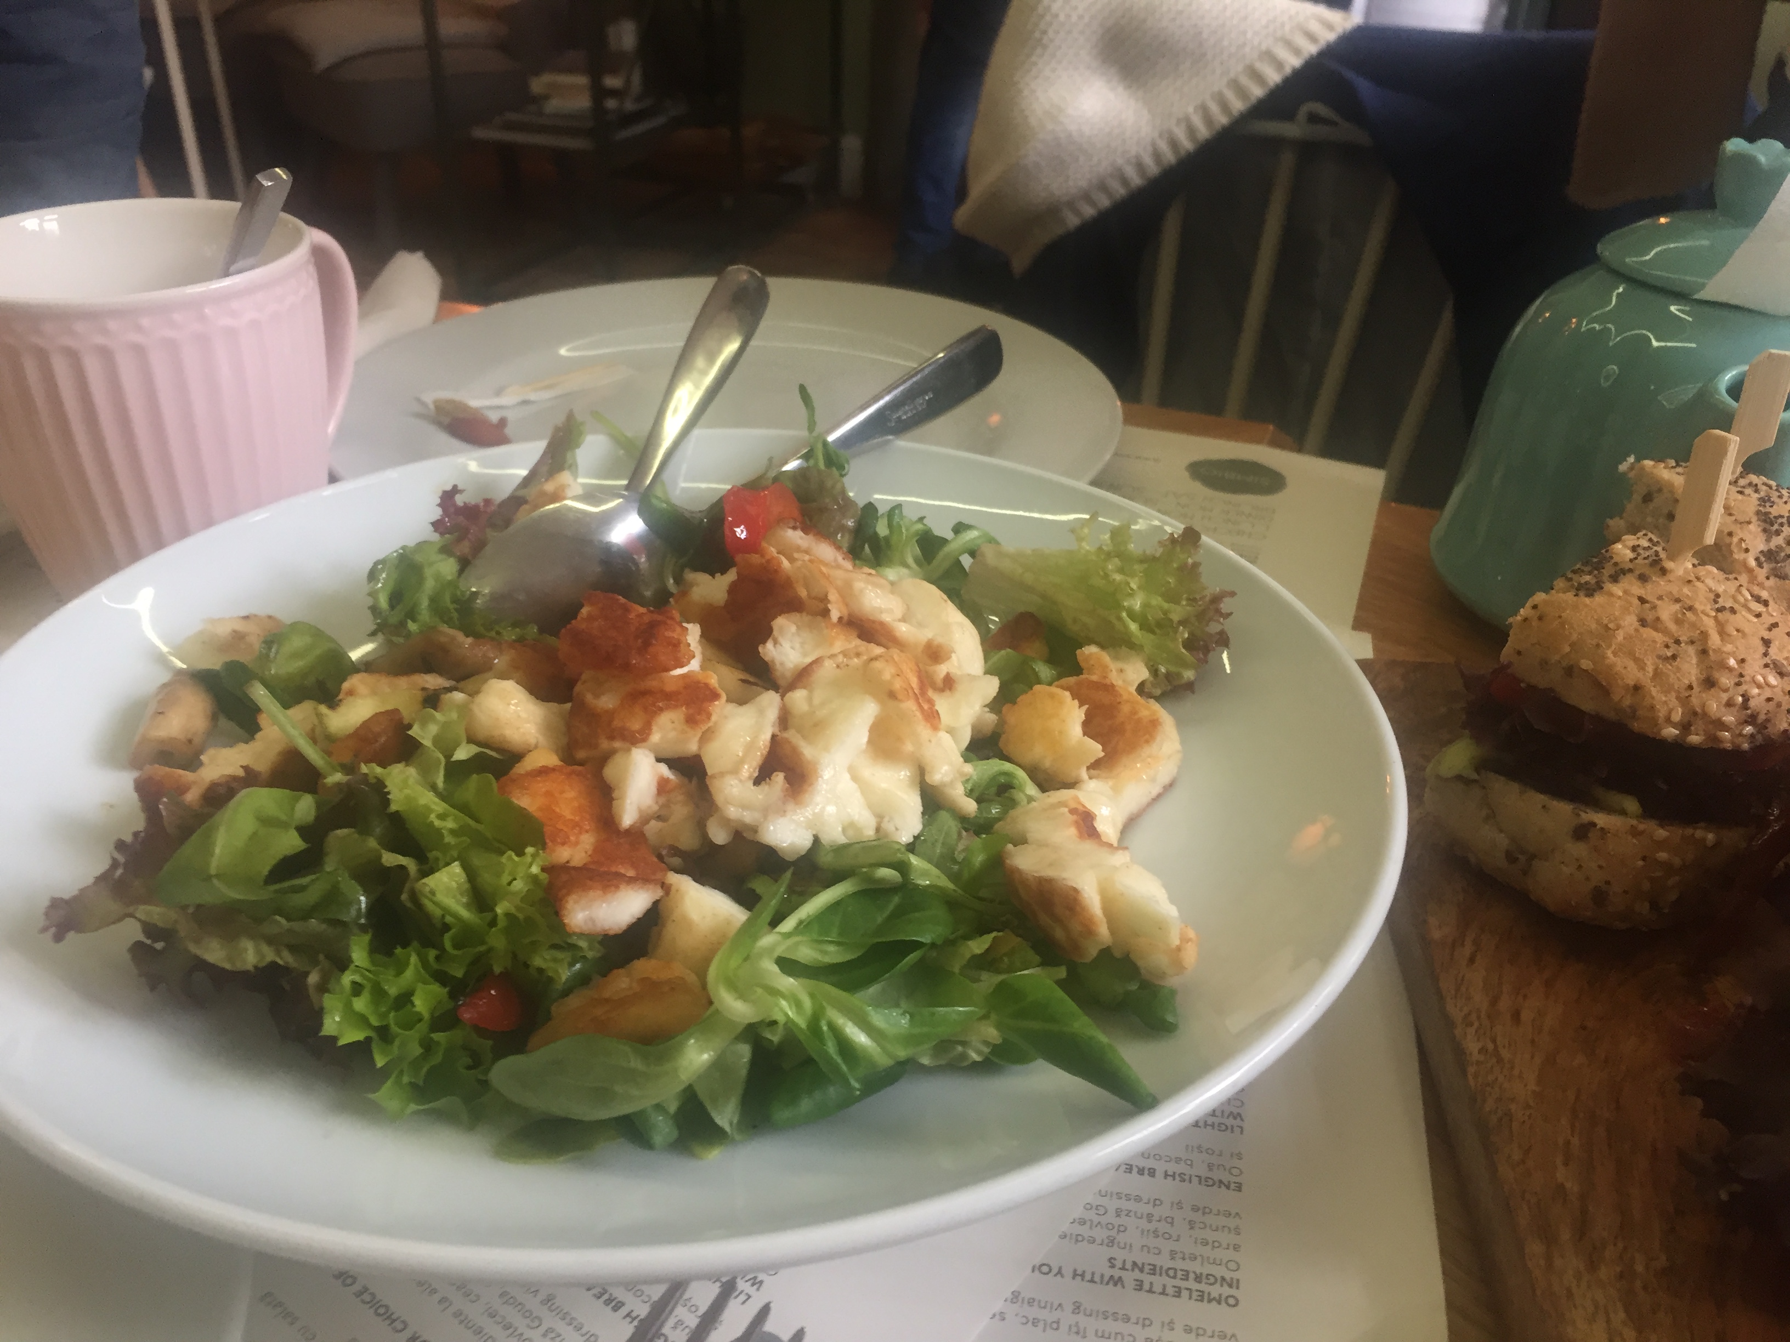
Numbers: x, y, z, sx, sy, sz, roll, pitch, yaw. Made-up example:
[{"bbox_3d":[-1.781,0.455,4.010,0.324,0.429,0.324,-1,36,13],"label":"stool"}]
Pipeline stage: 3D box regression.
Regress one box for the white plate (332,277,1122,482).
[{"bbox_3d":[-0.059,-0.090,0.547,0.282,0.025,0.282,1,31,-1],"label":"white plate"}]

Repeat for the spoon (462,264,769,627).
[{"bbox_3d":[-0.069,-0.071,0.424,0.043,0.028,0.198,13,43,3],"label":"spoon"}]

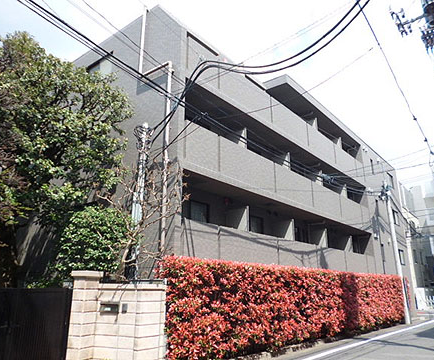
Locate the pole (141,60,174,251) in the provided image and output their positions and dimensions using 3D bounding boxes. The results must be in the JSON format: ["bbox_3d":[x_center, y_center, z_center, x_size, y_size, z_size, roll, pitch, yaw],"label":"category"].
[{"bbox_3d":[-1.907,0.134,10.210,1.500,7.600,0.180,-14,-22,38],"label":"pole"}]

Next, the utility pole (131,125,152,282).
[{"bbox_3d":[-1.645,1.177,7.630,0.350,5.250,0.380,-14,-22,38],"label":"utility pole"}]

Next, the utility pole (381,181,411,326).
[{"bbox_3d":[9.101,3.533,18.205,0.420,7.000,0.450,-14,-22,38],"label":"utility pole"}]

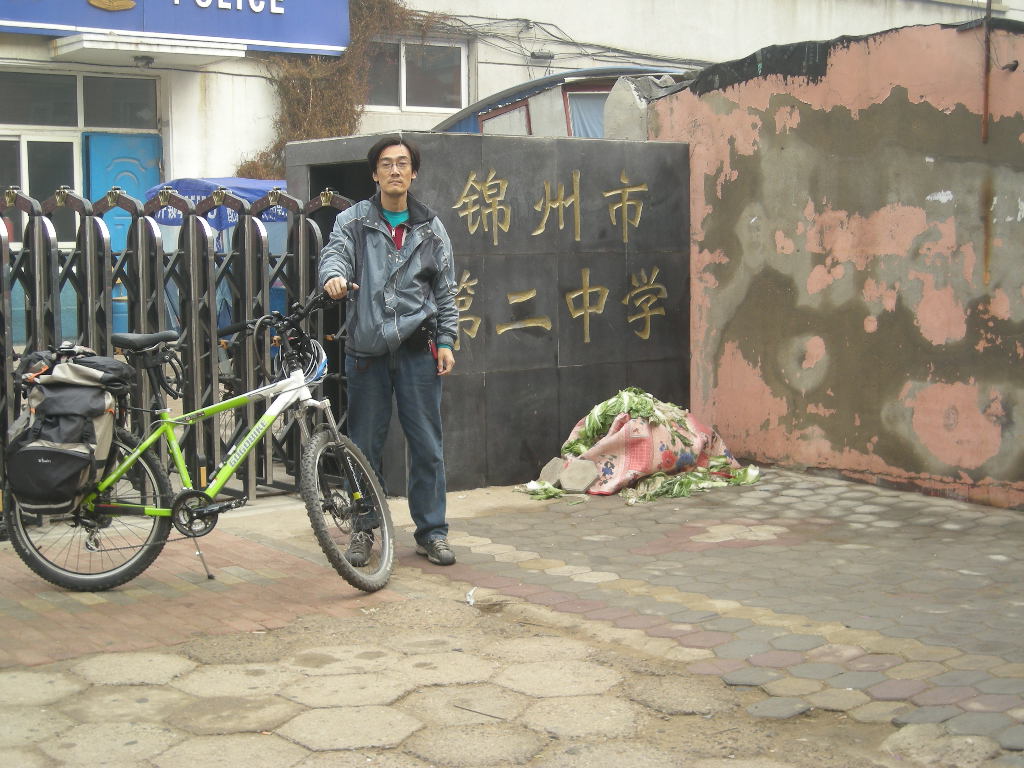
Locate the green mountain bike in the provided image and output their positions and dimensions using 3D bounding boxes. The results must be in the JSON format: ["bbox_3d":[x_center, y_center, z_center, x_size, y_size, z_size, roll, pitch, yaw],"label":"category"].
[{"bbox_3d":[-1.214,0.222,7.100,1.540,1.160,0.580,0,4,4],"label":"green mountain bike"}]

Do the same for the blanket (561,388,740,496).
[{"bbox_3d":[0.777,0.315,10.050,0.880,0.500,0.600,-4,6,-38],"label":"blanket"}]

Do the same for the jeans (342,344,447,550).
[{"bbox_3d":[-0.492,0.234,7.620,0.420,0.910,0.300,-1,4,-2],"label":"jeans"}]

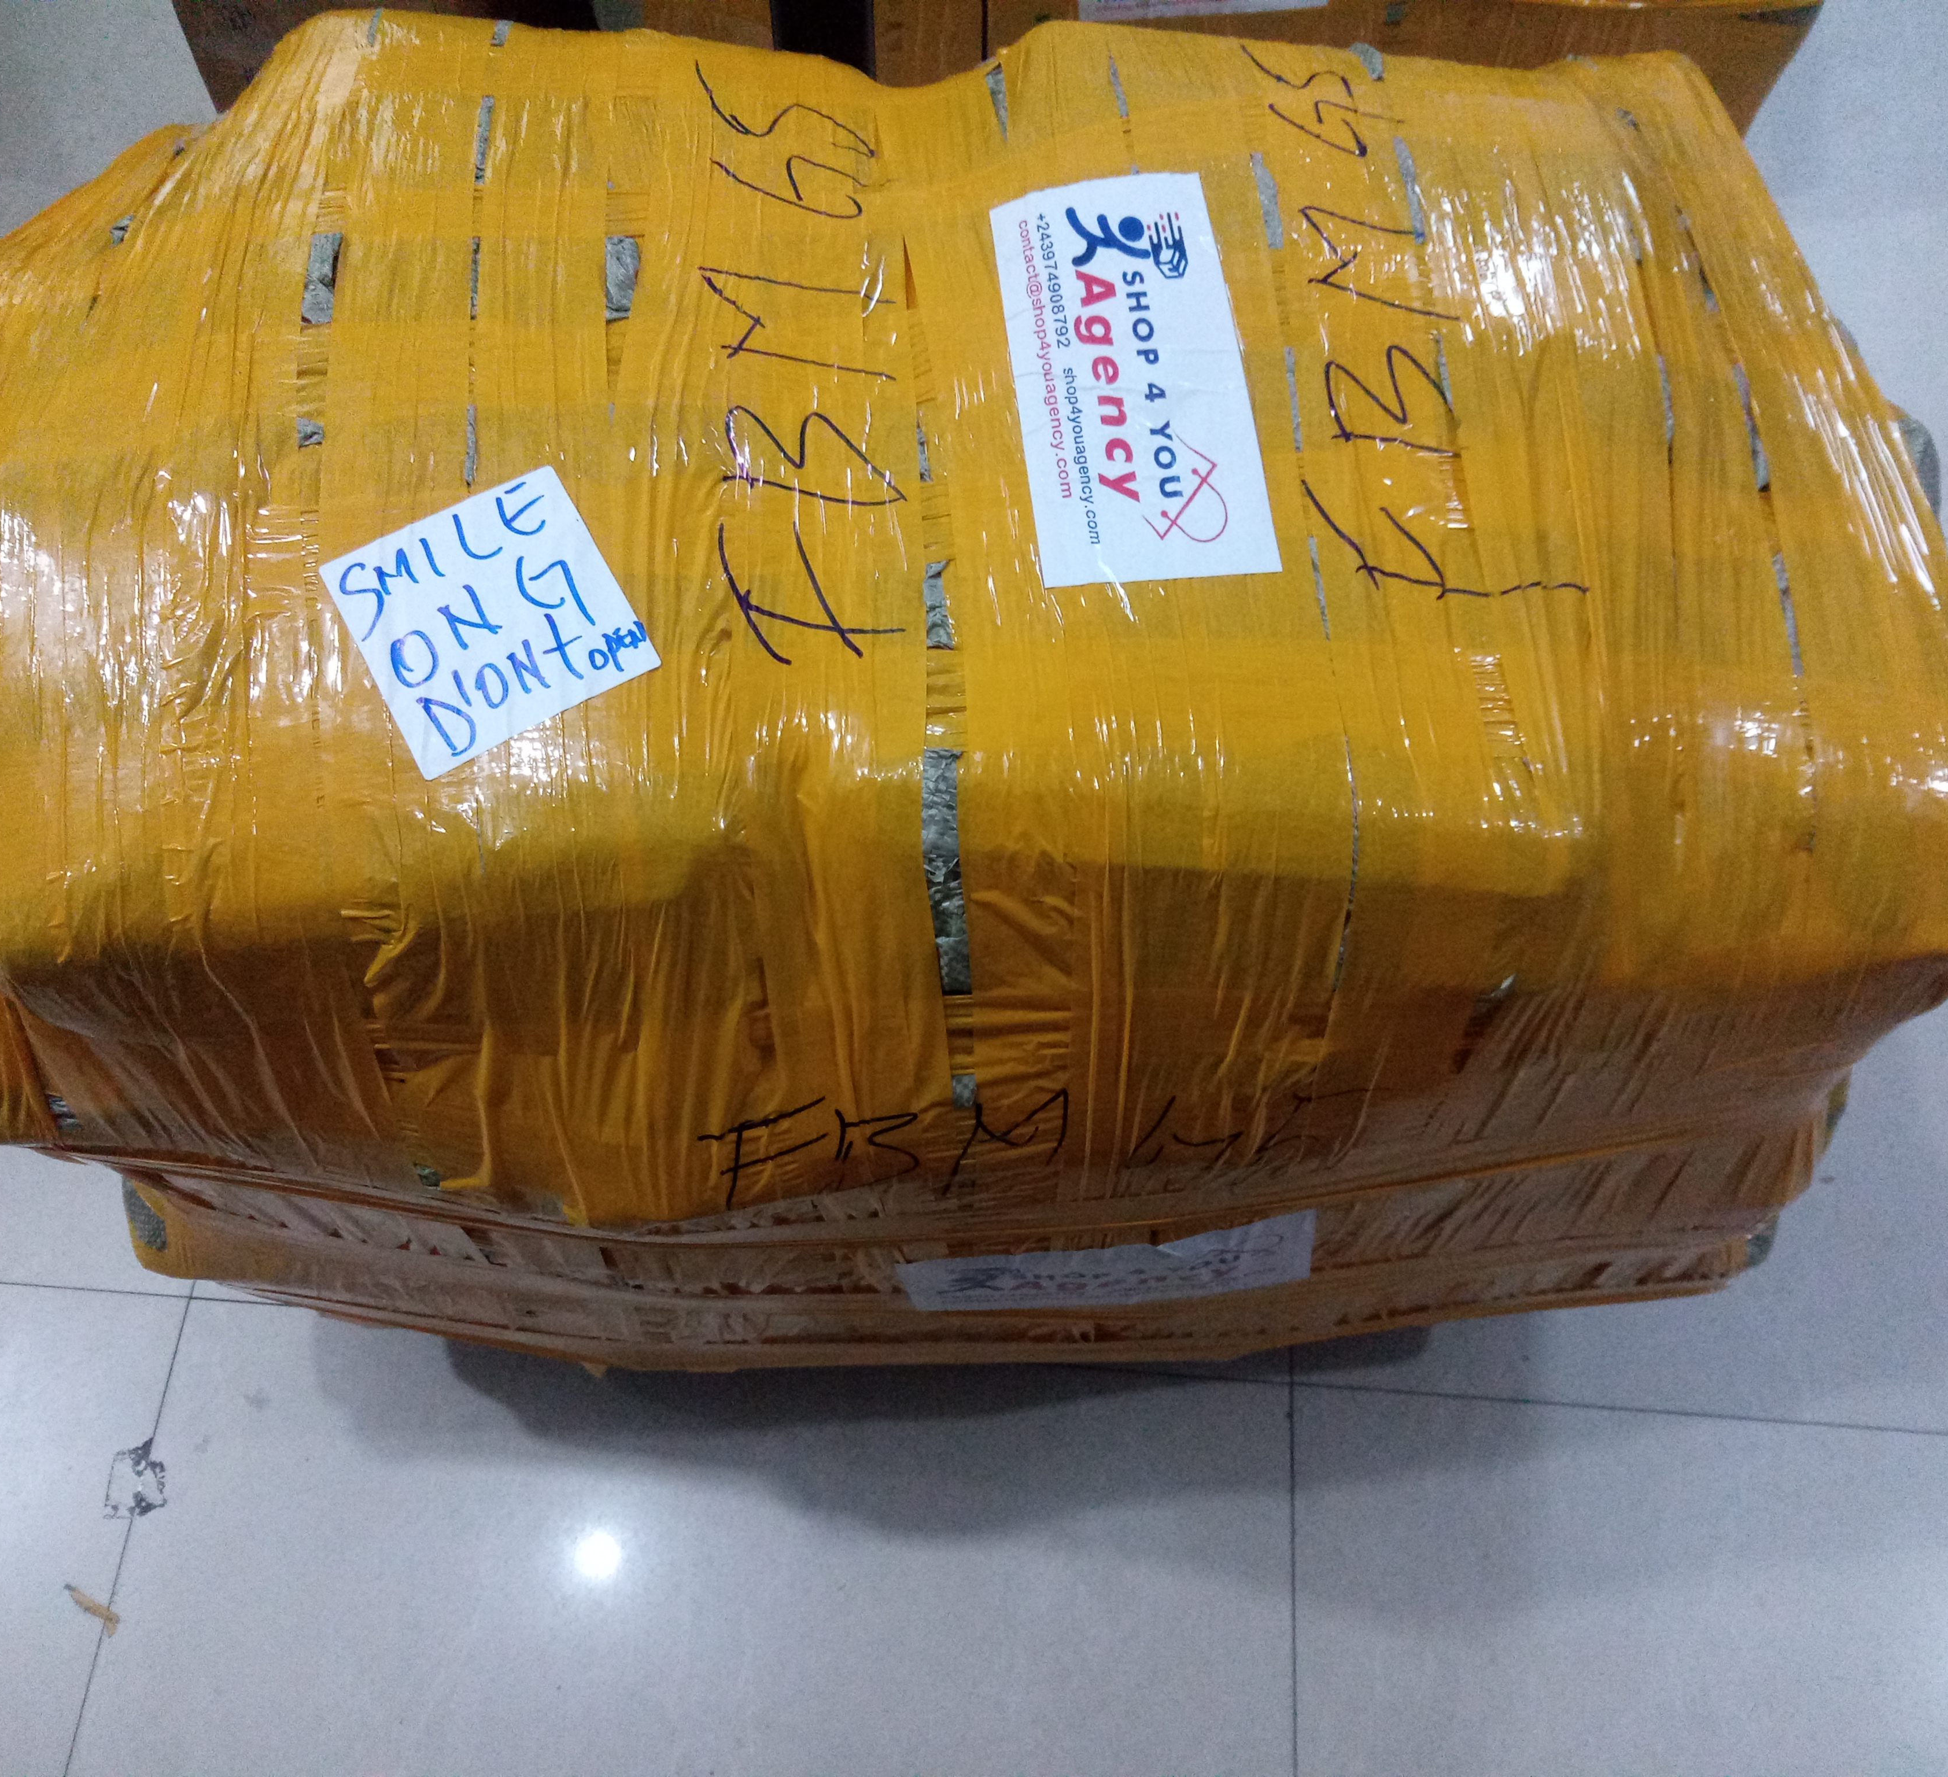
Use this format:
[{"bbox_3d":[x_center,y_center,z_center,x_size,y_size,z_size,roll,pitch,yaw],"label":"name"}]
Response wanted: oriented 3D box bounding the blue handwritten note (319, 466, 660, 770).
[{"bbox_3d":[-0.198,-0.111,0.784,0.104,0.004,0.105,-27,73,-12],"label":"blue handwritten note"}]

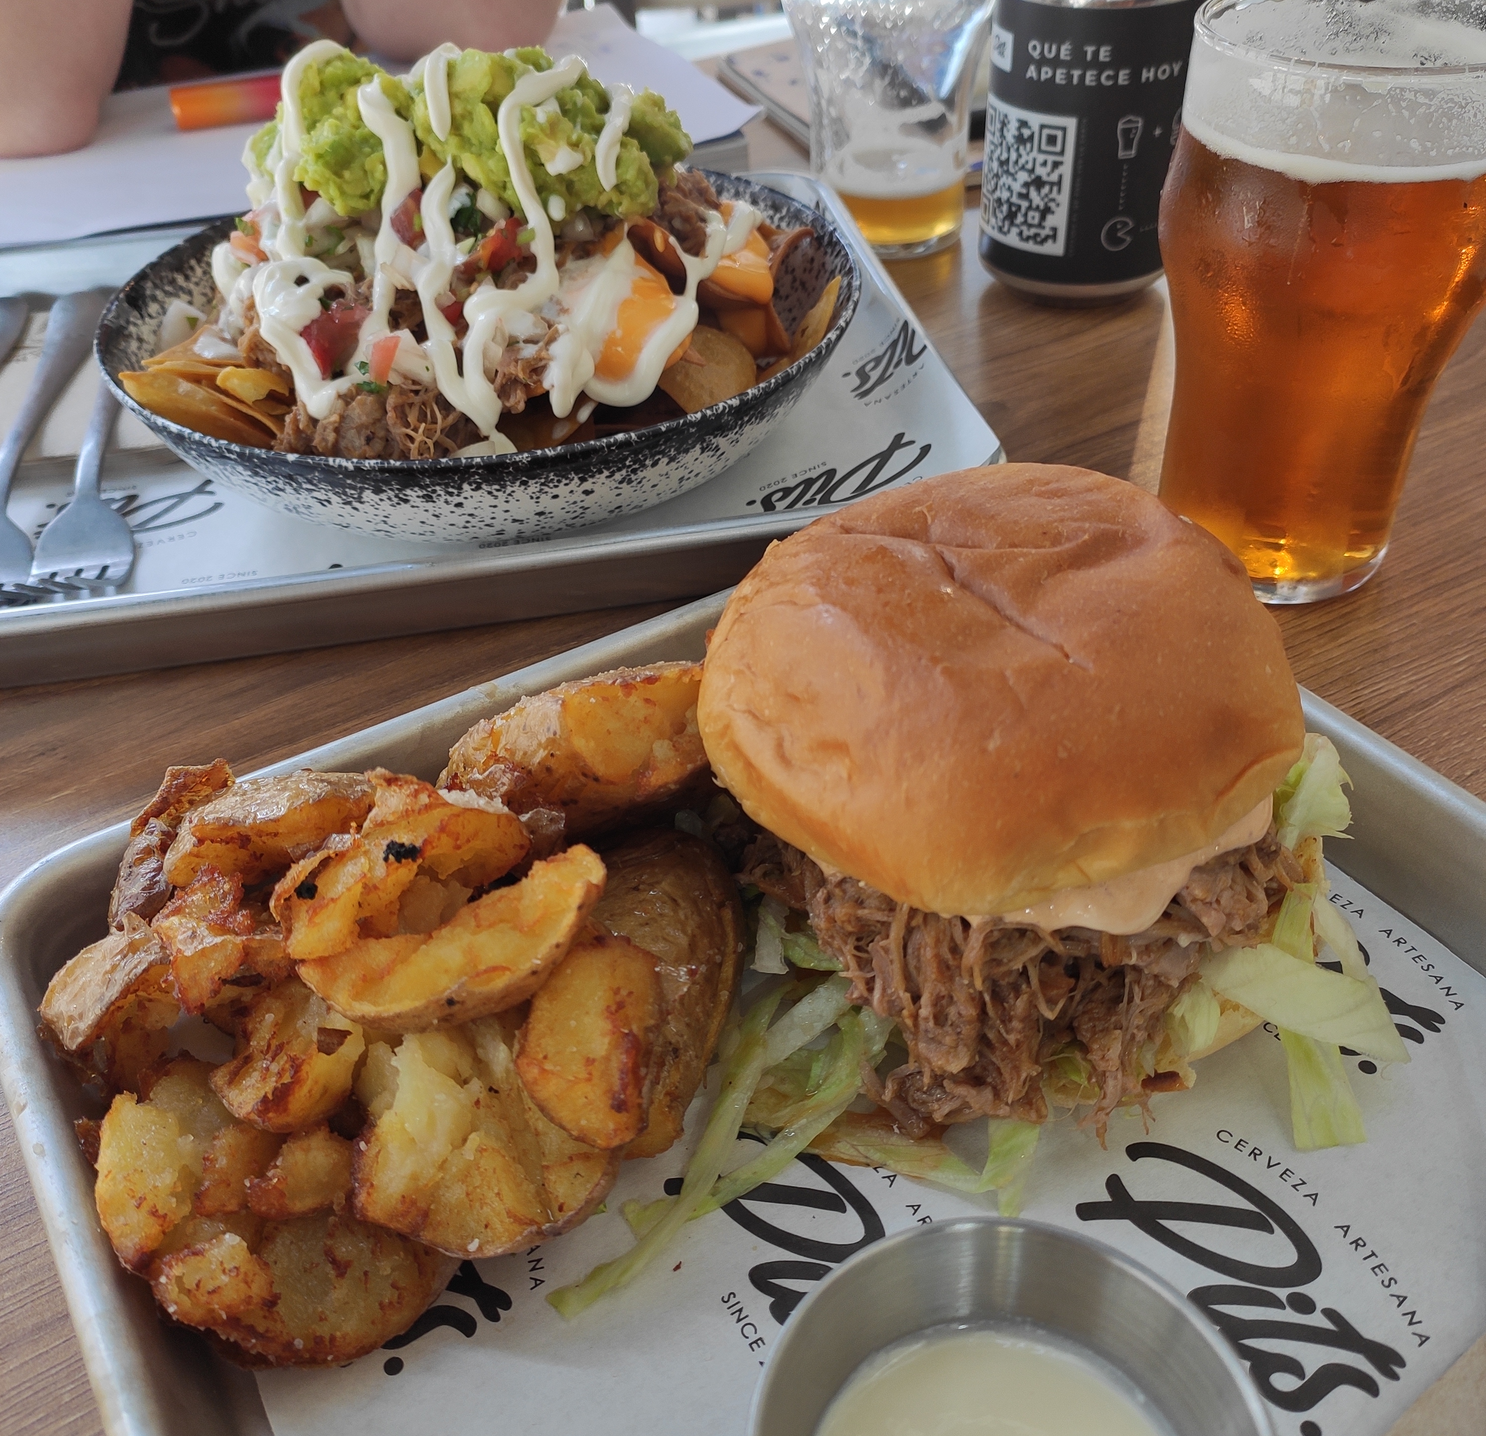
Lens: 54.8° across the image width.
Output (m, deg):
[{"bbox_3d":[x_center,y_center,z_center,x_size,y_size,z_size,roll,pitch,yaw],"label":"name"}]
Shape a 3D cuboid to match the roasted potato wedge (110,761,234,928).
[{"bbox_3d":[-0.108,0.024,0.270,0.022,0.029,0.036,19,44,24],"label":"roasted potato wedge"}]

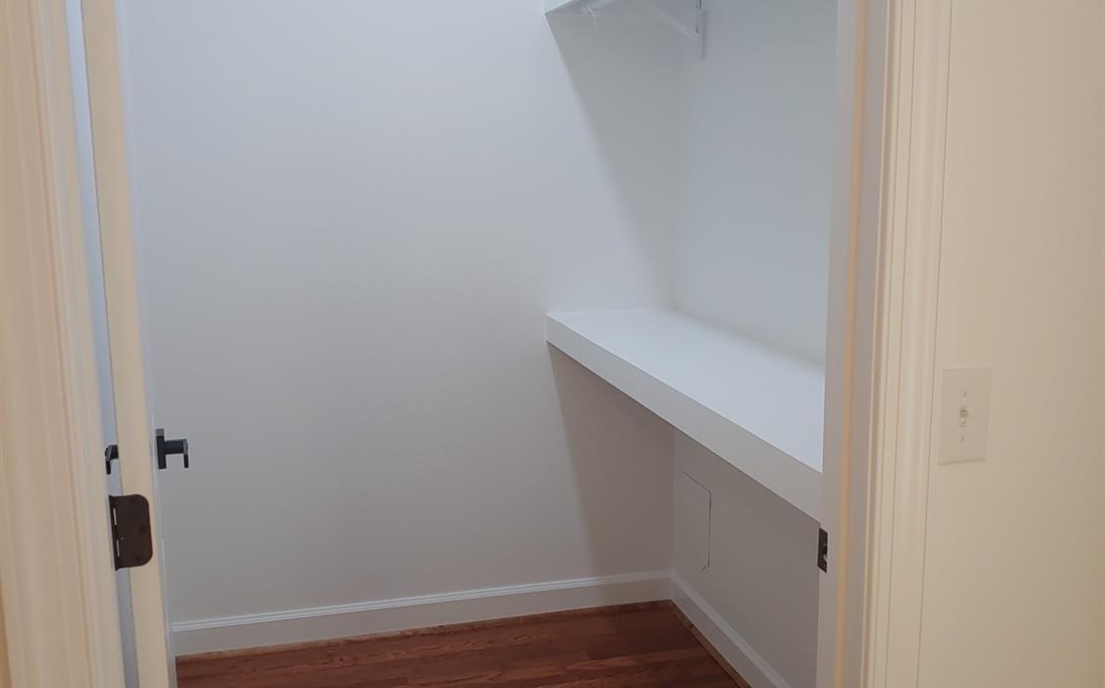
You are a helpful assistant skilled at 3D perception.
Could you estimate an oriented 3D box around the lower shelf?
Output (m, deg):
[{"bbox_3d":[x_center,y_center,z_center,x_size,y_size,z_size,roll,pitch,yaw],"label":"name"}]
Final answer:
[{"bbox_3d":[0.408,0.094,2.438,0.407,0.084,1.742,-3,11,-15],"label":"lower shelf"}]

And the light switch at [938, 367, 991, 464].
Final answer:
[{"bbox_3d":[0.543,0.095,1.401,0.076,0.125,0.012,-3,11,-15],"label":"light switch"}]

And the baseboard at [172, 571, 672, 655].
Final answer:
[{"bbox_3d":[-0.376,0.832,3.283,1.575,0.114,0.018,-3,11,-13],"label":"baseboard"}]

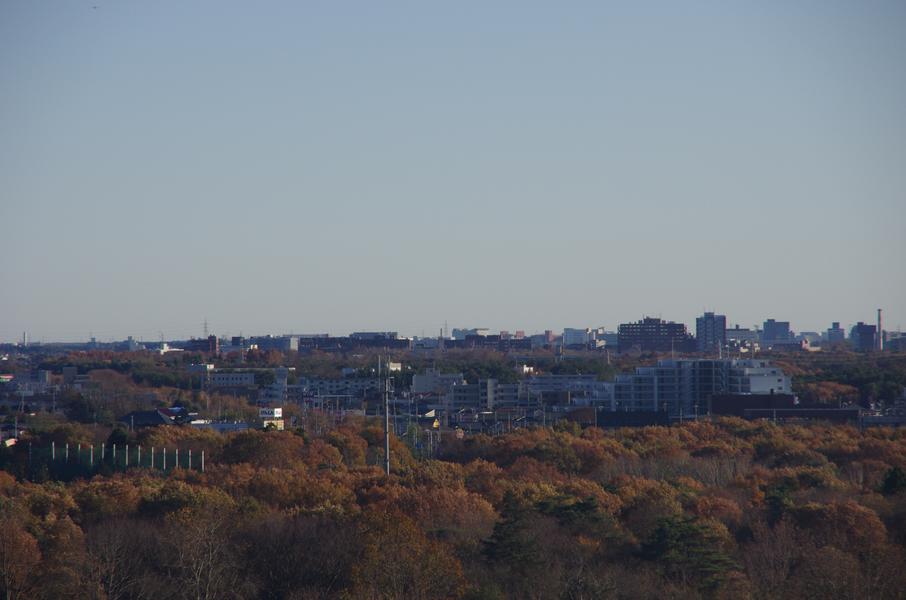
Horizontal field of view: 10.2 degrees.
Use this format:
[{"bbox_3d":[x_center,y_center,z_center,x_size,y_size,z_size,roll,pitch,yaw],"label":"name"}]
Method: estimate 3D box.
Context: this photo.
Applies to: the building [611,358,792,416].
[{"bbox_3d":[93.200,33.190,1902.500,60.000,21.610,25.000,0,0,15],"label":"building"}]

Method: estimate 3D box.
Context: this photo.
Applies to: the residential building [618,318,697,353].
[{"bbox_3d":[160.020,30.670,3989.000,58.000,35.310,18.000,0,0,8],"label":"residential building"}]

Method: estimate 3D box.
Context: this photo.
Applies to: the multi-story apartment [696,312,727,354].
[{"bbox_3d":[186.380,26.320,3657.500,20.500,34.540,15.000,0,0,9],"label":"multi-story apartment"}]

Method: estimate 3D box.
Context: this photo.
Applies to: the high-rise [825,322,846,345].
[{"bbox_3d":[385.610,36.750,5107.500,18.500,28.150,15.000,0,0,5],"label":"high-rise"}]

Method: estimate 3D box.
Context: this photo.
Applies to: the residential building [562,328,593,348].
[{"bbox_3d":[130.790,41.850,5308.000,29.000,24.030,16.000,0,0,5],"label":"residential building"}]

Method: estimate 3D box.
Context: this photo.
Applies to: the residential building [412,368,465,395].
[{"bbox_3d":[-6.020,35.290,2106.000,18.000,13.660,12.000,0,0,-20],"label":"residential building"}]

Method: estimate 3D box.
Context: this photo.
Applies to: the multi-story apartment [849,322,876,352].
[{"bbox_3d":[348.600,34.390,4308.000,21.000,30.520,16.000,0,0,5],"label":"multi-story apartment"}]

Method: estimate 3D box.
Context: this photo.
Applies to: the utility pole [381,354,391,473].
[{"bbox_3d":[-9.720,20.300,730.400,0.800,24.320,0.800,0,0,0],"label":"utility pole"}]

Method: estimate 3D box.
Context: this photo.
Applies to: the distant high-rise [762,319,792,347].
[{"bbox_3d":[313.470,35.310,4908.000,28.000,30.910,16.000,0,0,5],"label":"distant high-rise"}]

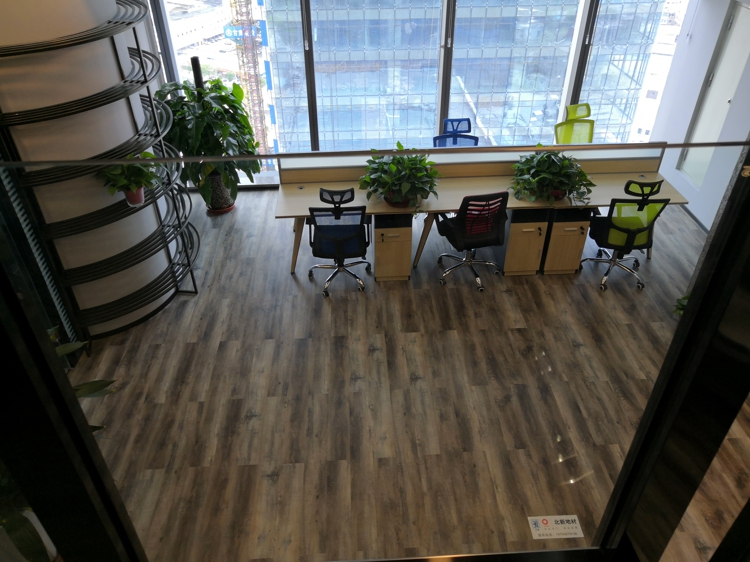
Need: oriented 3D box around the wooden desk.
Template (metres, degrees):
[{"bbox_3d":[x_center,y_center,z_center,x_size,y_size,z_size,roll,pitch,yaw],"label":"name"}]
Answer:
[{"bbox_3d":[0.934,-0.505,5.537,3.600,0.745,0.650,-2,37,-2],"label":"wooden desk"}]

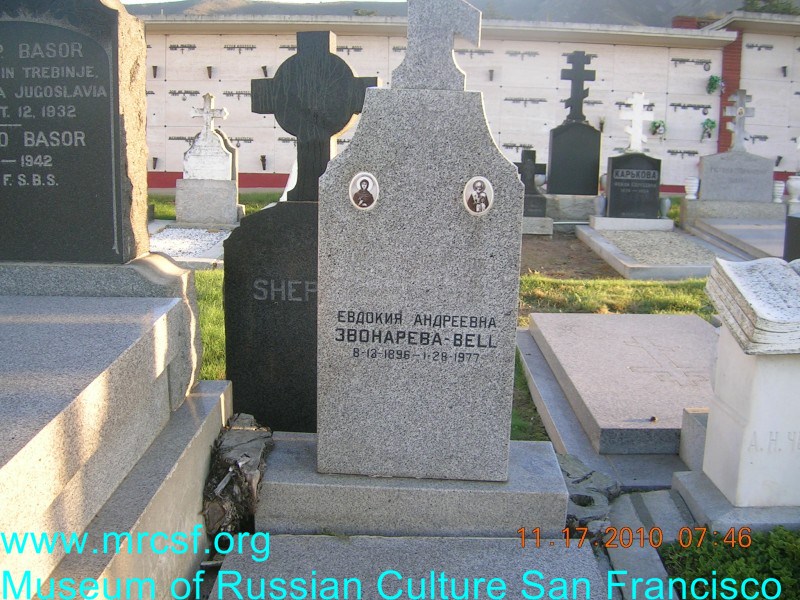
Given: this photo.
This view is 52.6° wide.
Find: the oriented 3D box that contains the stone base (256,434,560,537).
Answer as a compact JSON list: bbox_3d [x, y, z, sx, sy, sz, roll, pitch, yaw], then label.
[{"bbox_3d":[0.036,0.577,2.550,0.915,0.157,0.367,2,14,2],"label":"stone base"}]

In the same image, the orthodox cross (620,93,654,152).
[{"bbox_3d":[2.414,-1.812,8.293,0.336,0.610,0.120,2,10,3],"label":"orthodox cross"}]

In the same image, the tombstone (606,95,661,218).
[{"bbox_3d":[2.431,-1.491,8.373,0.517,1.282,0.170,2,10,3],"label":"tombstone"}]

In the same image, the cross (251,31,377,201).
[{"bbox_3d":[-0.299,-0.655,2.917,0.456,0.599,0.130,2,10,6],"label":"cross"}]

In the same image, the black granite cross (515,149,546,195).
[{"bbox_3d":[1.334,-1.321,8.374,0.344,0.471,0.160,2,10,3],"label":"black granite cross"}]

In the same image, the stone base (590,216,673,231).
[{"bbox_3d":[2.427,-0.806,8.482,0.816,0.120,0.290,2,10,3],"label":"stone base"}]

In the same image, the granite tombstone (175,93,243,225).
[{"bbox_3d":[-1.963,-1.466,8.396,0.670,1.329,0.320,2,10,3],"label":"granite tombstone"}]

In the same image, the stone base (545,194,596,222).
[{"bbox_3d":[1.998,-1.076,9.513,0.662,0.330,0.320,2,10,3],"label":"stone base"}]

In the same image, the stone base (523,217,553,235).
[{"bbox_3d":[1.315,-0.783,8.439,0.514,0.180,0.300,2,10,3],"label":"stone base"}]

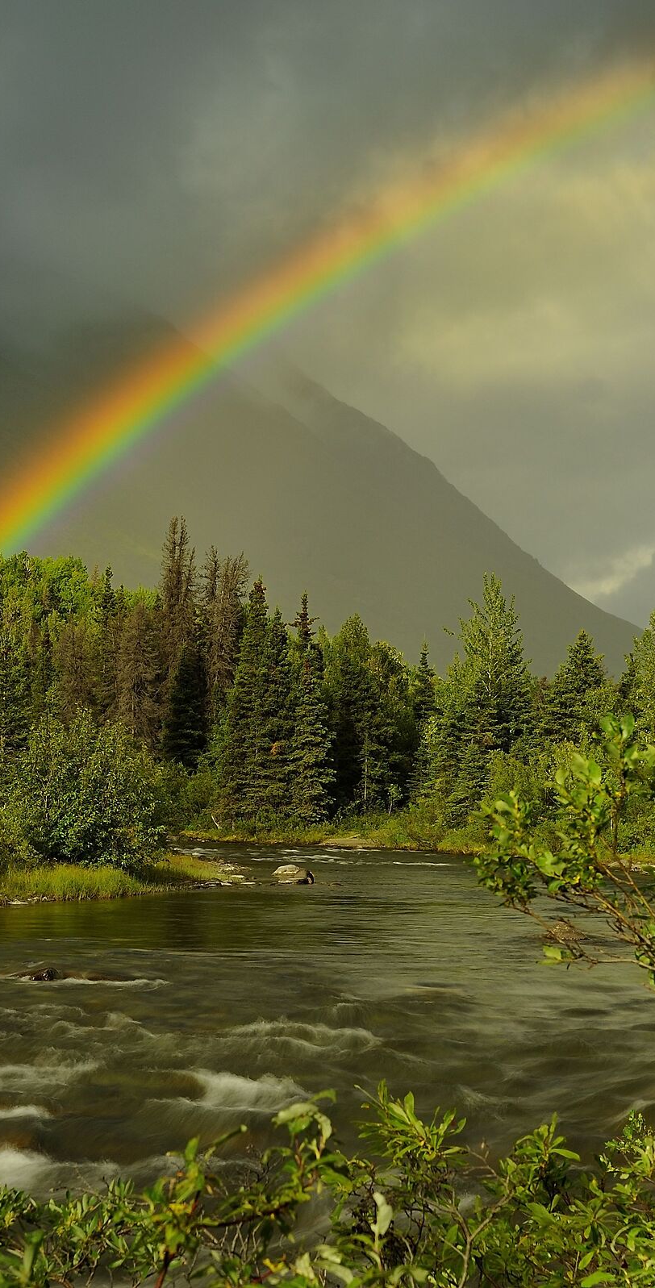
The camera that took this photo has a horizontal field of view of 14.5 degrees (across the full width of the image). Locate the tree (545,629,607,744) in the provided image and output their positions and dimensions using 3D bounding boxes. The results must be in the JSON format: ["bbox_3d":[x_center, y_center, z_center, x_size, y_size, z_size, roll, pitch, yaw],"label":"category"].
[{"bbox_3d":[8.050,2.510,83.000,2.730,5.930,2.730,0,-1,0],"label":"tree"}]

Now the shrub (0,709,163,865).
[{"bbox_3d":[-5.290,3.180,56.000,3.450,3.380,3.450,0,-1,0],"label":"shrub"}]

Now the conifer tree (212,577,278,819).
[{"bbox_3d":[-2.570,1.830,82.000,2.310,7.740,2.310,0,-1,0],"label":"conifer tree"}]

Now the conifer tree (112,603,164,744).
[{"bbox_3d":[-5.930,2.090,80.000,1.880,6.660,1.880,0,-1,0],"label":"conifer tree"}]

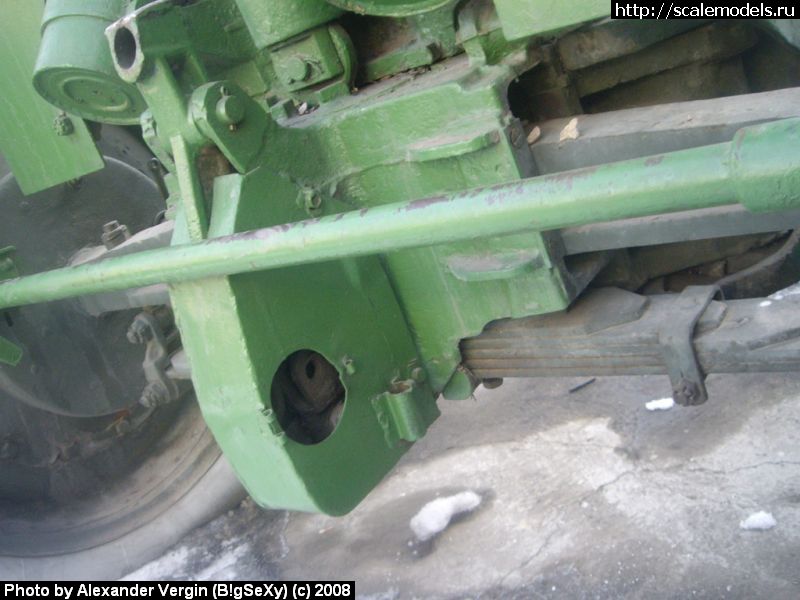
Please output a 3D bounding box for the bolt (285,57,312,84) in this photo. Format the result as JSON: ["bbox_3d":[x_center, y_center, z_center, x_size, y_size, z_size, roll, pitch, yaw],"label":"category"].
[{"bbox_3d":[-0.119,-0.269,1.030,0.025,0.025,0.013,-9,23,28],"label":"bolt"}]

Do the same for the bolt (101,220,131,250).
[{"bbox_3d":[-0.415,-0.094,1.280,0.037,0.034,0.037,-20,20,0],"label":"bolt"}]

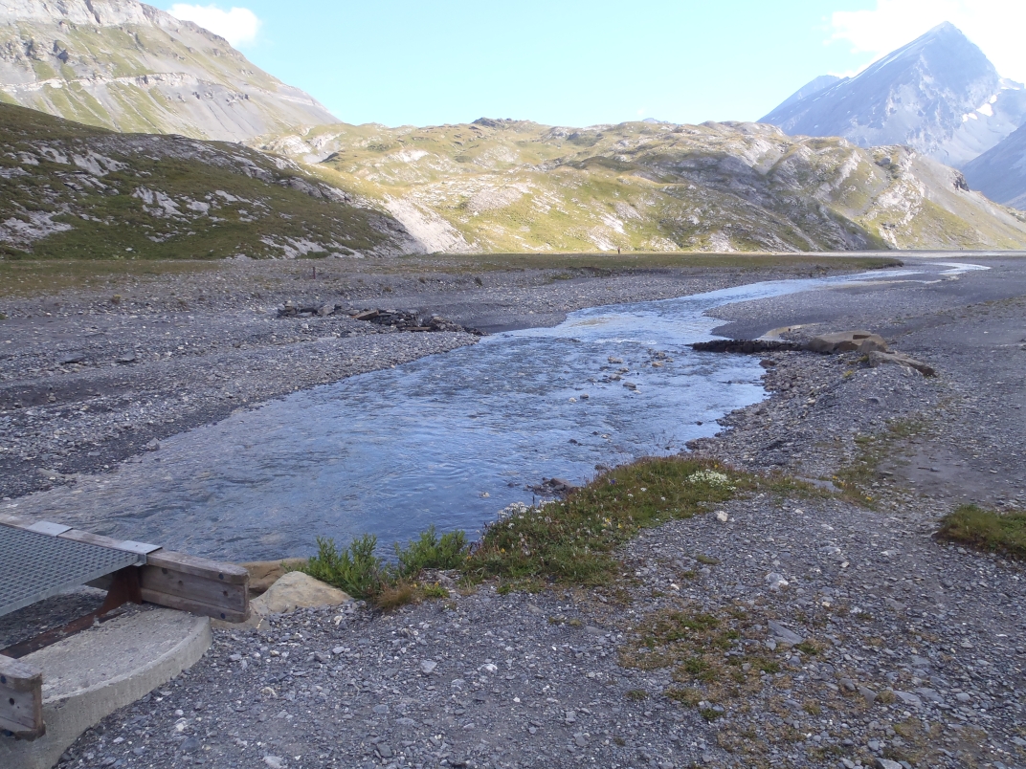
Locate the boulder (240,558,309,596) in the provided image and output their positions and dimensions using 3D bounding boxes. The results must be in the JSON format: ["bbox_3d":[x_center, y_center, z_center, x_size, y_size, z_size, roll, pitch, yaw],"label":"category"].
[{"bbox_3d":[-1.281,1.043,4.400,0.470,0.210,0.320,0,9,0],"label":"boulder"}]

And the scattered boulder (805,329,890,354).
[{"bbox_3d":[5.603,-0.713,13.900,1.220,0.360,0.800,1,9,5],"label":"scattered boulder"}]

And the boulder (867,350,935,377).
[{"bbox_3d":[5.472,-0.290,11.700,0.850,0.280,0.600,4,10,25],"label":"boulder"}]

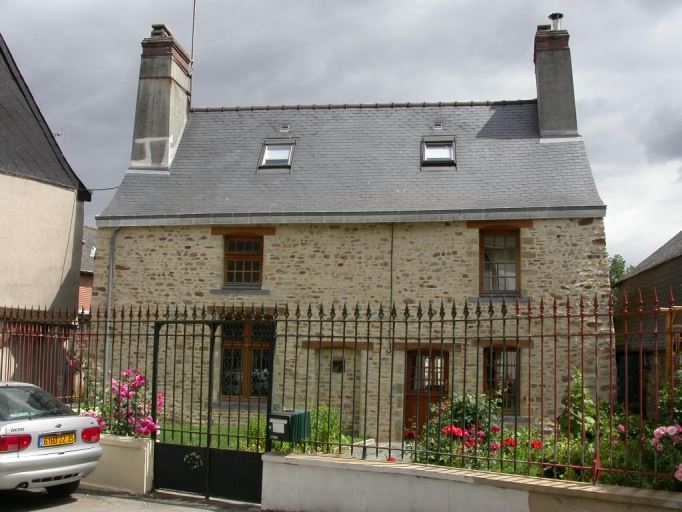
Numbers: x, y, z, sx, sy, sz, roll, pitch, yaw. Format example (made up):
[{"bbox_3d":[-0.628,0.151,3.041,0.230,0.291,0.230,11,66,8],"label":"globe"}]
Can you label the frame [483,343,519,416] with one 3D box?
[{"bbox_3d":[3.377,2.627,15.701,0.766,1.429,0.130,0,-7,9],"label":"frame"}]

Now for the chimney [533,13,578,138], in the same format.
[{"bbox_3d":[5.311,-4.416,18.478,0.900,3.200,0.850,0,-7,9],"label":"chimney"}]

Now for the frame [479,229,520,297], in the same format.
[{"bbox_3d":[3.404,0.146,16.011,0.859,1.463,0.130,0,-7,9],"label":"frame"}]

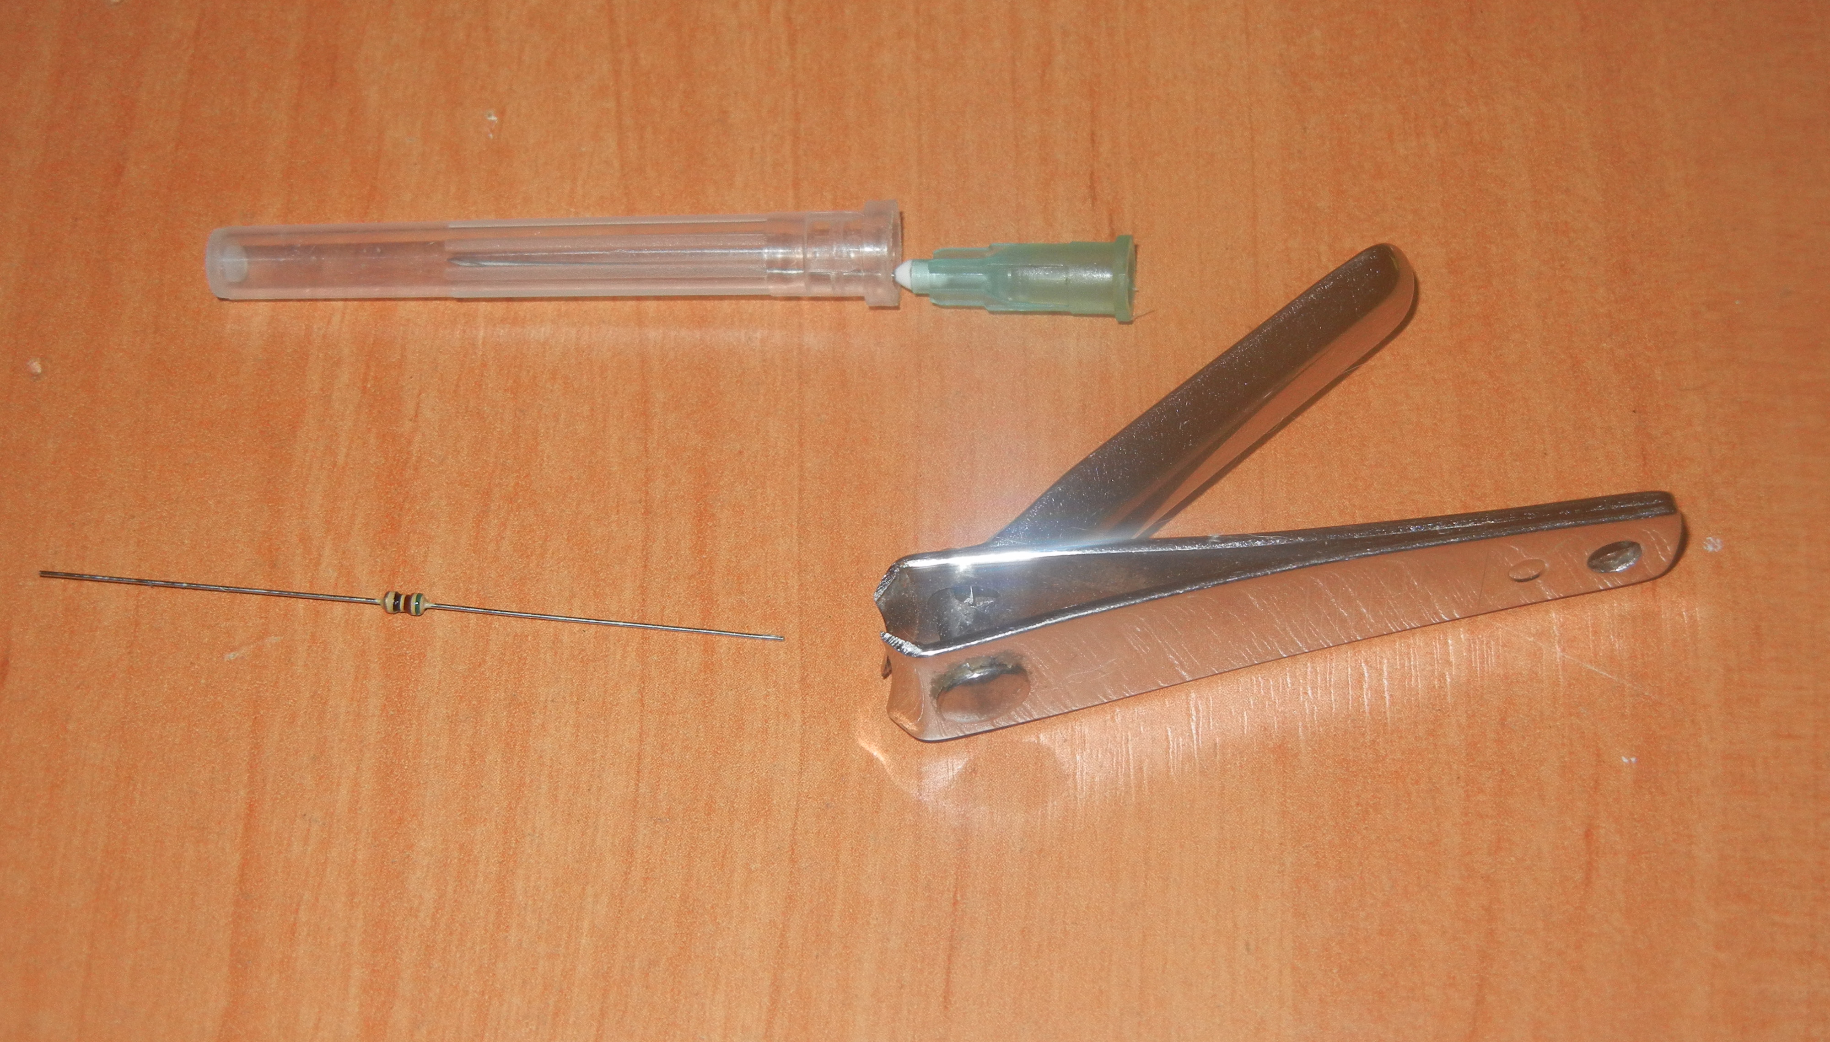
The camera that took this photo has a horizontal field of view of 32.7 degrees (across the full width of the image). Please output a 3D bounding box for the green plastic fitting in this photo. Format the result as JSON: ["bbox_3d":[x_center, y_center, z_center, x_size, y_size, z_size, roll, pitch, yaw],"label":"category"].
[{"bbox_3d":[0.008,-0.021,0.263,0.020,0.007,0.007,1,56,1],"label":"green plastic fitting"}]

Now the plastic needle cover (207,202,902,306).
[{"bbox_3d":[-0.031,-0.022,0.264,0.059,0.009,0.009,-1,56,1],"label":"plastic needle cover"}]

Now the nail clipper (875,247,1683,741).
[{"bbox_3d":[0.026,-0.005,0.248,0.065,0.014,0.031,-12,57,-8],"label":"nail clipper"}]

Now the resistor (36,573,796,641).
[{"bbox_3d":[-0.040,0.007,0.248,0.060,0.002,0.002,5,56,3],"label":"resistor"}]

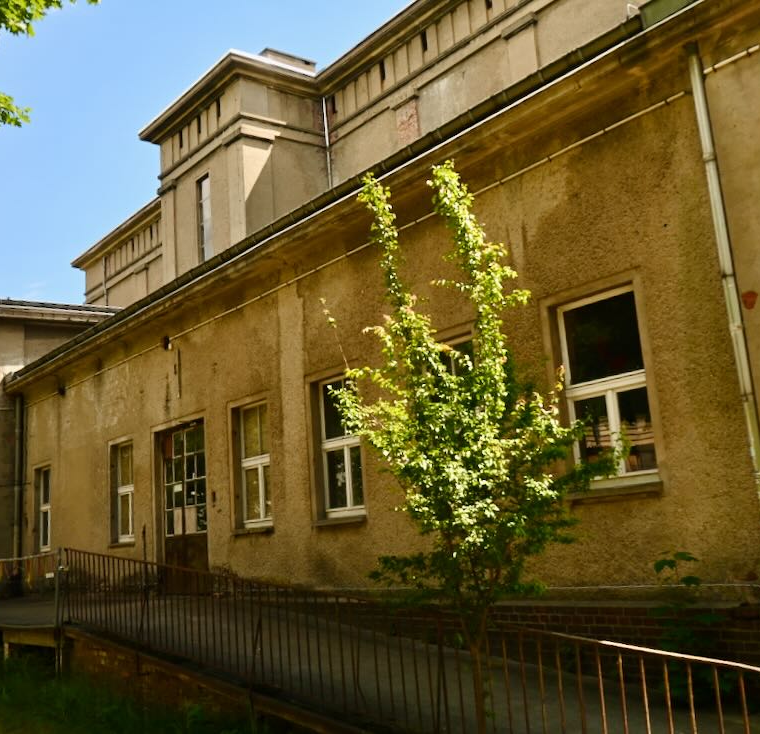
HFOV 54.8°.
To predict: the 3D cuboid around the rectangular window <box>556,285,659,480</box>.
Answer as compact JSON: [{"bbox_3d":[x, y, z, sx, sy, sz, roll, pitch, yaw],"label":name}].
[{"bbox_3d":[2.220,0.195,7.047,0.120,1.830,0.930,7,-15,-44],"label":"rectangular window"}]

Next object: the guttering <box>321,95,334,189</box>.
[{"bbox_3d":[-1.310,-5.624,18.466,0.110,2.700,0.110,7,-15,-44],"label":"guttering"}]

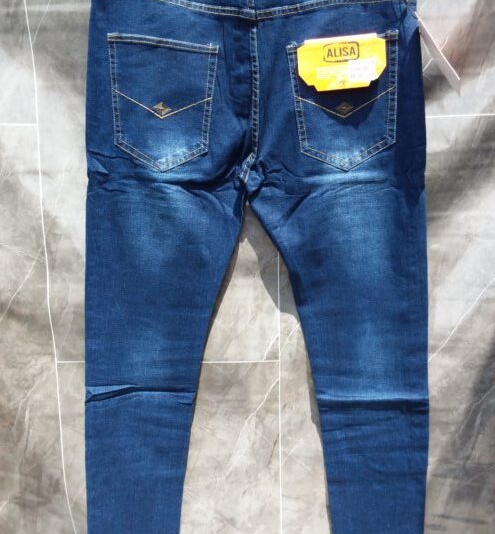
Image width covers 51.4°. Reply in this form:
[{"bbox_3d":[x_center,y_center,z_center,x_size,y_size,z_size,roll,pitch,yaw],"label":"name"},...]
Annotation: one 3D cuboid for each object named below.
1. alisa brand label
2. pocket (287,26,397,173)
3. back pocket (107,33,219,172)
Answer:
[{"bbox_3d":[0.134,-0.293,0.734,0.125,0.080,0.010,-6,4,1],"label":"alisa brand label"},{"bbox_3d":[0.140,-0.246,0.757,0.165,0.203,0.014,-1,12,0],"label":"pocket"},{"bbox_3d":[-0.125,-0.242,0.758,0.165,0.195,0.014,-1,12,0],"label":"back pocket"}]

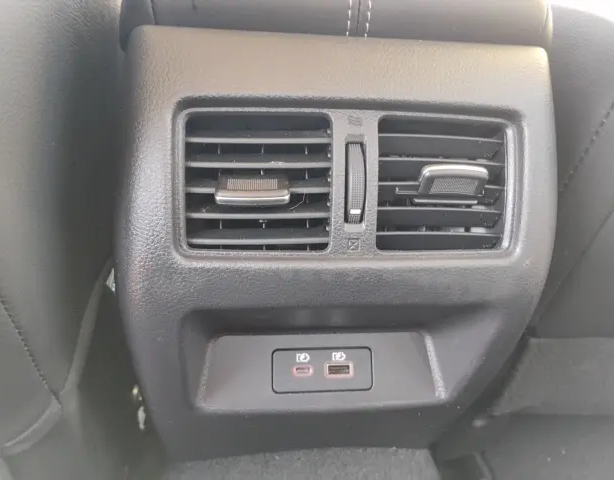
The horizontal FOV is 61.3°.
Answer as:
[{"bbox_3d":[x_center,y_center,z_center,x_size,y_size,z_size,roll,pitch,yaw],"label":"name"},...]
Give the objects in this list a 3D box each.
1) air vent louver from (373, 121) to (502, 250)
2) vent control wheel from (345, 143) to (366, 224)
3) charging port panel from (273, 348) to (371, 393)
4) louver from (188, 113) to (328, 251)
[{"bbox_3d":[0.075,-0.031,0.294,0.077,0.073,0.028,0,6,-8],"label":"air vent louver"},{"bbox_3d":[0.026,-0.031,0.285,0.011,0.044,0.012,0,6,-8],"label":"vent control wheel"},{"bbox_3d":[0.009,0.078,0.312,0.060,0.025,0.009,0,-5,-8],"label":"charging port panel"},{"bbox_3d":[-0.027,-0.031,0.280,0.078,0.073,0.028,0,6,-8],"label":"louver"}]

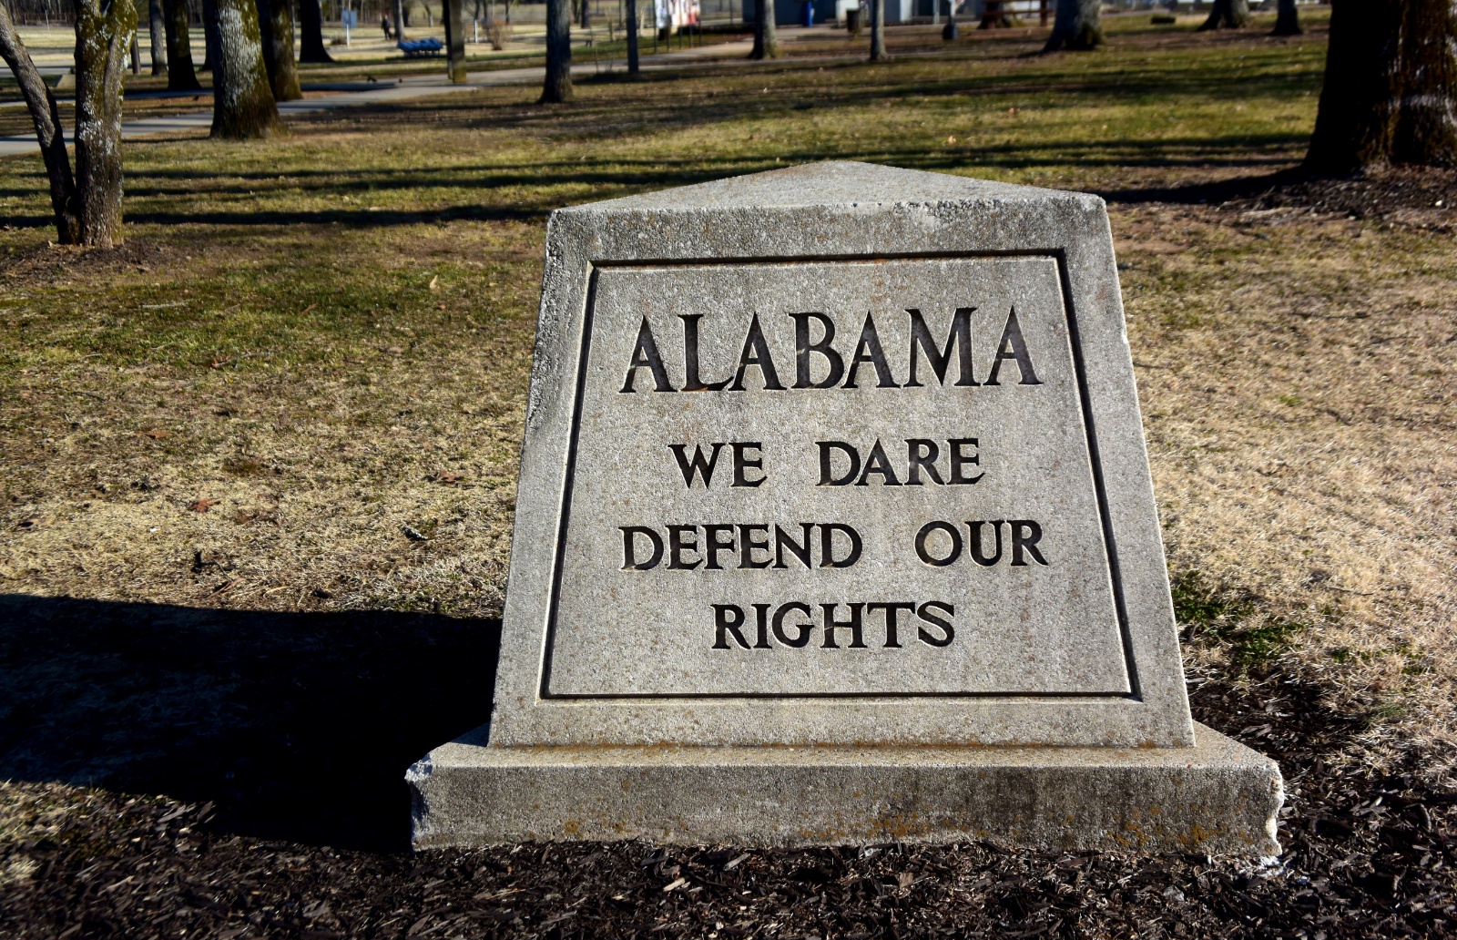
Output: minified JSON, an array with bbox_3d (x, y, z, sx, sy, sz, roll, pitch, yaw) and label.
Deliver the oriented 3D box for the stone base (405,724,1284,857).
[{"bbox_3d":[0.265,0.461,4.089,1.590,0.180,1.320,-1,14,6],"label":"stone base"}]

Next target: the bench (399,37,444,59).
[{"bbox_3d":[-12.122,-16.647,75.000,1.750,0.800,0.650,-10,16,-28],"label":"bench"}]

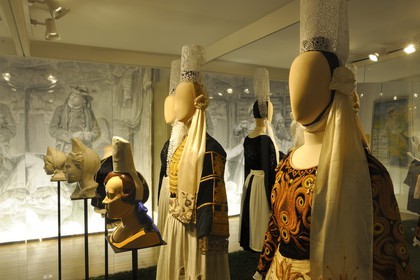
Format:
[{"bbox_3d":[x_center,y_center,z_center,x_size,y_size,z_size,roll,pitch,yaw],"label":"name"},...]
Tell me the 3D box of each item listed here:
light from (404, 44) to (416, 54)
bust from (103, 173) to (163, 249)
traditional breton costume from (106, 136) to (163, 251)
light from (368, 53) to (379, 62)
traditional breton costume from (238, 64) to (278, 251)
[{"bbox_3d":[2.400,-1.083,4.050,0.130,0.120,0.130,1,2,27],"label":"light"},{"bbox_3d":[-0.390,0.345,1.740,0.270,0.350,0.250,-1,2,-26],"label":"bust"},{"bbox_3d":[-0.390,0.255,1.740,0.270,0.540,0.250,-1,2,-26],"label":"traditional breton costume"},{"bbox_3d":[2.175,-1.097,4.500,0.130,0.120,0.130,1,2,27],"label":"light"},{"bbox_3d":[0.505,0.209,3.450,0.430,1.850,0.400,2,3,41],"label":"traditional breton costume"}]

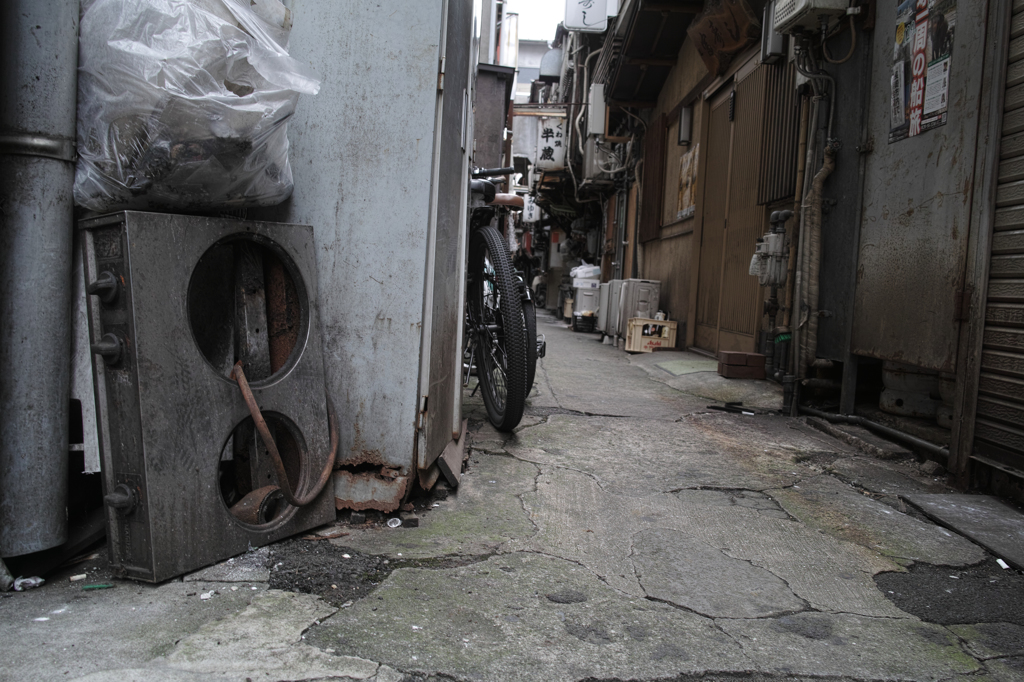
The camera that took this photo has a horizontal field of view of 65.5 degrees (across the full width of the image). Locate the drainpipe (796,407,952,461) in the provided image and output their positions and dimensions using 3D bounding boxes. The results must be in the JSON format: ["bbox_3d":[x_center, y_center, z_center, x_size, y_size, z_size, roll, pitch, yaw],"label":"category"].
[{"bbox_3d":[1.427,0.338,3.198,0.090,0.050,0.963,2,4,-7],"label":"drainpipe"}]

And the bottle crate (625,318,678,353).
[{"bbox_3d":[1.242,-0.051,7.112,0.385,0.288,0.325,3,4,-1],"label":"bottle crate"}]

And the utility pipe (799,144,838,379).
[{"bbox_3d":[1.421,-0.381,3.753,0.110,1.114,0.100,3,4,-1],"label":"utility pipe"}]

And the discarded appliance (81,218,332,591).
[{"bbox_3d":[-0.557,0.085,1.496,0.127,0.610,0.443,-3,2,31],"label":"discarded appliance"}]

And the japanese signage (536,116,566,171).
[{"bbox_3d":[0.544,-2.737,11.110,0.390,0.710,0.220,3,4,-1],"label":"japanese signage"}]

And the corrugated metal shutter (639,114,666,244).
[{"bbox_3d":[1.394,-1.598,7.956,0.070,1.200,0.930,3,4,-1],"label":"corrugated metal shutter"}]

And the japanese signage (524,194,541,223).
[{"bbox_3d":[0.458,-3.003,18.100,0.360,0.630,0.200,3,4,-1],"label":"japanese signage"}]

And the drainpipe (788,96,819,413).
[{"bbox_3d":[1.345,-0.396,3.651,0.040,1.440,0.040,3,4,-1],"label":"drainpipe"}]

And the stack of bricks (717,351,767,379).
[{"bbox_3d":[1.256,0.131,4.352,0.210,0.126,0.200,3,4,-1],"label":"stack of bricks"}]

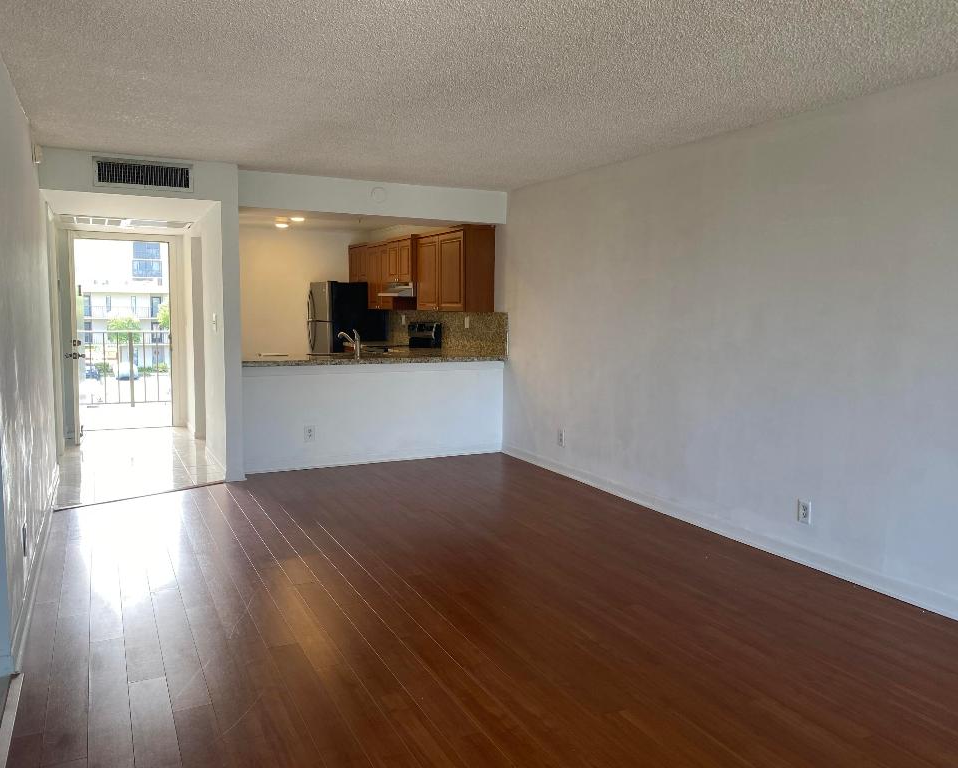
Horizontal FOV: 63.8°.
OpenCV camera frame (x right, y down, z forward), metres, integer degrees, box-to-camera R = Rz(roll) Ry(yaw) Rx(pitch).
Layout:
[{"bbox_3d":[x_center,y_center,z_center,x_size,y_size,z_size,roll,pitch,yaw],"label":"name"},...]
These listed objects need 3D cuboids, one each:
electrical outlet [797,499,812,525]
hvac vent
[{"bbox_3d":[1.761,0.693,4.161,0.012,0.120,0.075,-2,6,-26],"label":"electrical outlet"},{"bbox_3d":[-2.397,-1.496,5.516,0.655,0.199,0.020,-2,6,-26],"label":"hvac vent"}]

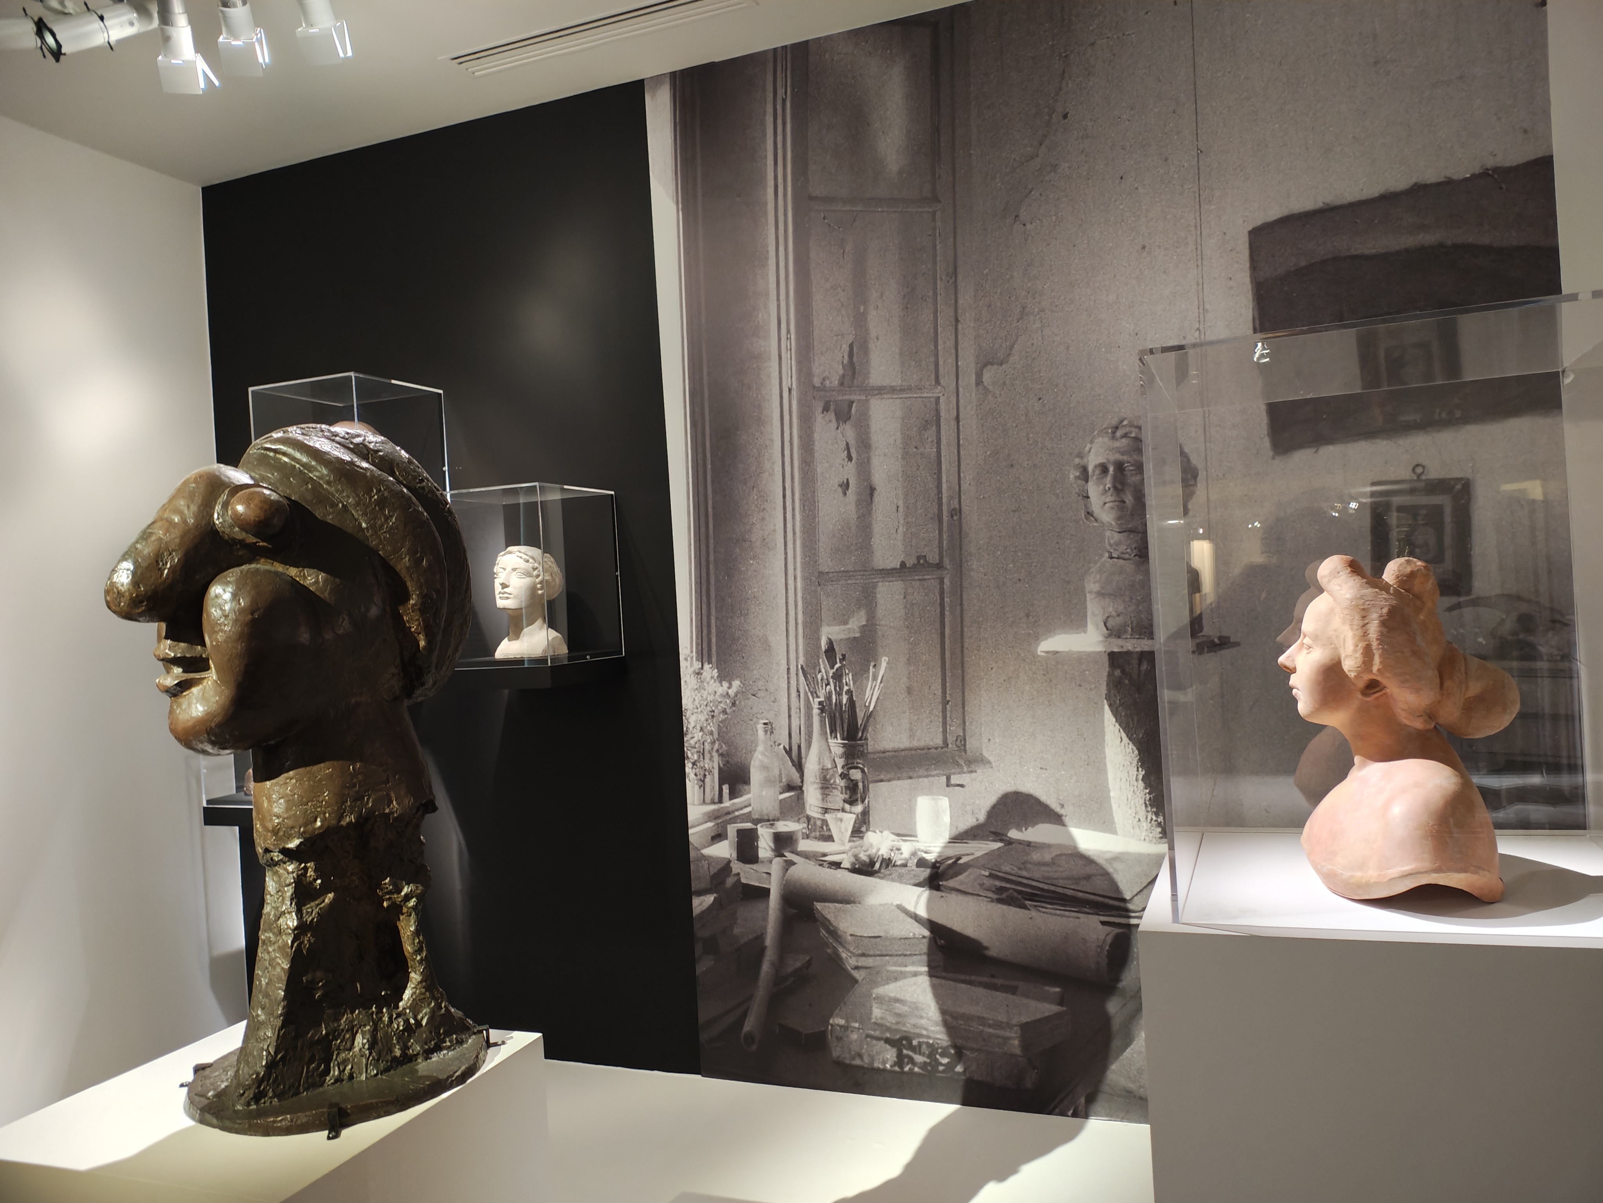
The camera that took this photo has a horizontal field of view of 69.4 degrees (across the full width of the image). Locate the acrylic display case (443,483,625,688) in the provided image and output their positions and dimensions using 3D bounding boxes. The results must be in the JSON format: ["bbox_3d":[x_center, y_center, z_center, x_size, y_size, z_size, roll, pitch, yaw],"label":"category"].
[{"bbox_3d":[-0.784,-0.041,3.309,0.381,0.528,0.390,-3,0,21],"label":"acrylic display case"}]

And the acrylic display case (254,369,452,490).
[{"bbox_3d":[-1.359,-0.379,3.526,0.384,0.528,0.384,-3,0,21],"label":"acrylic display case"}]

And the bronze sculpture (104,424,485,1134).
[{"bbox_3d":[-0.639,0.197,1.524,0.470,0.860,0.360,-3,0,-42],"label":"bronze sculpture"}]

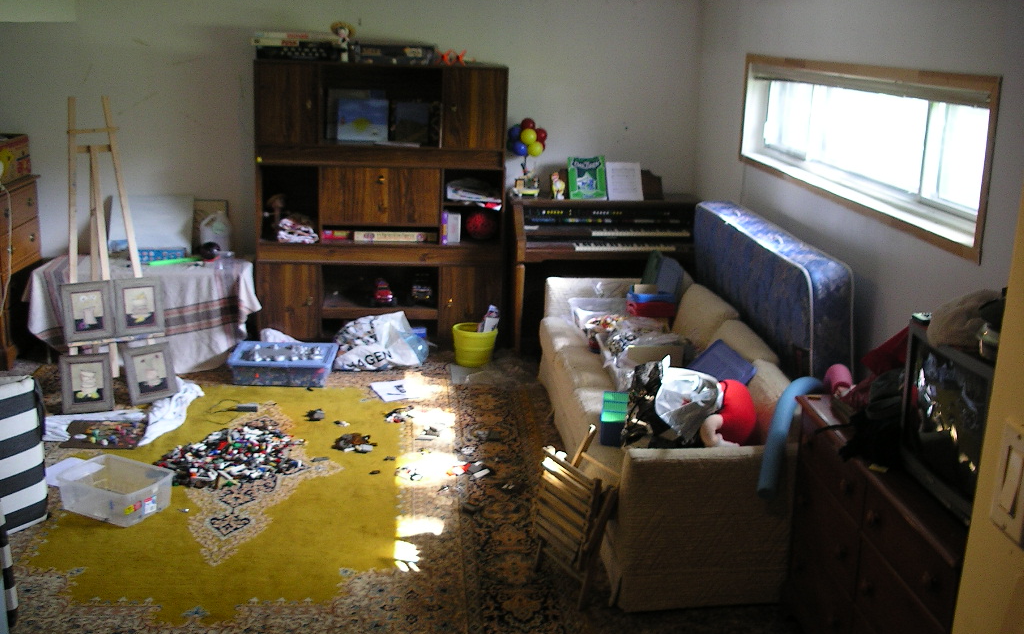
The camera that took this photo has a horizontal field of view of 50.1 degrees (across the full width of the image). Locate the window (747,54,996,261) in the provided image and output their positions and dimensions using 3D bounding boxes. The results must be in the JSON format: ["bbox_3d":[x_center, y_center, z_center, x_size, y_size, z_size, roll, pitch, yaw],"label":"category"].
[{"bbox_3d":[1.457,-0.815,4.808,0.130,0.590,2.790,1,15,-5],"label":"window"}]

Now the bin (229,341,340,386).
[{"bbox_3d":[-1.301,0.273,6.208,0.545,0.143,0.437,2,15,0],"label":"bin"}]

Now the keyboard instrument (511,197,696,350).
[{"bbox_3d":[0.587,-0.296,6.960,1.150,0.910,0.620,1,15,-5],"label":"keyboard instrument"}]

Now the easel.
[{"bbox_3d":[-2.099,-0.355,5.610,0.500,1.520,0.480,-6,17,-29],"label":"easel"}]

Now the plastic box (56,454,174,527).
[{"bbox_3d":[-1.577,0.697,4.377,0.367,0.145,0.258,9,16,25],"label":"plastic box"}]

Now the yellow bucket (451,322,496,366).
[{"bbox_3d":[-0.226,0.165,6.457,0.255,0.215,0.255,1,15,-5],"label":"yellow bucket"}]

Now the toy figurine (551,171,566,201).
[{"bbox_3d":[0.287,-0.818,6.820,0.085,0.165,0.075,6,15,15],"label":"toy figurine"}]

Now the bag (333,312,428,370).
[{"bbox_3d":[-0.787,0.126,6.553,0.533,0.278,0.412,0,15,-5],"label":"bag"}]

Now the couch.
[{"bbox_3d":[0.736,0.294,5.016,0.960,0.823,2.675,0,15,-5],"label":"couch"}]

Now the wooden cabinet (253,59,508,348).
[{"bbox_3d":[-0.814,-0.716,6.900,1.511,1.725,0.400,0,15,-5],"label":"wooden cabinet"}]

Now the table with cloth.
[{"bbox_3d":[-2.115,-0.027,6.415,1.205,0.572,0.588,0,15,-5],"label":"table with cloth"}]

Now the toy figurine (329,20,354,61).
[{"bbox_3d":[-1.016,-1.665,6.585,0.150,0.250,0.120,1,15,-5],"label":"toy figurine"}]

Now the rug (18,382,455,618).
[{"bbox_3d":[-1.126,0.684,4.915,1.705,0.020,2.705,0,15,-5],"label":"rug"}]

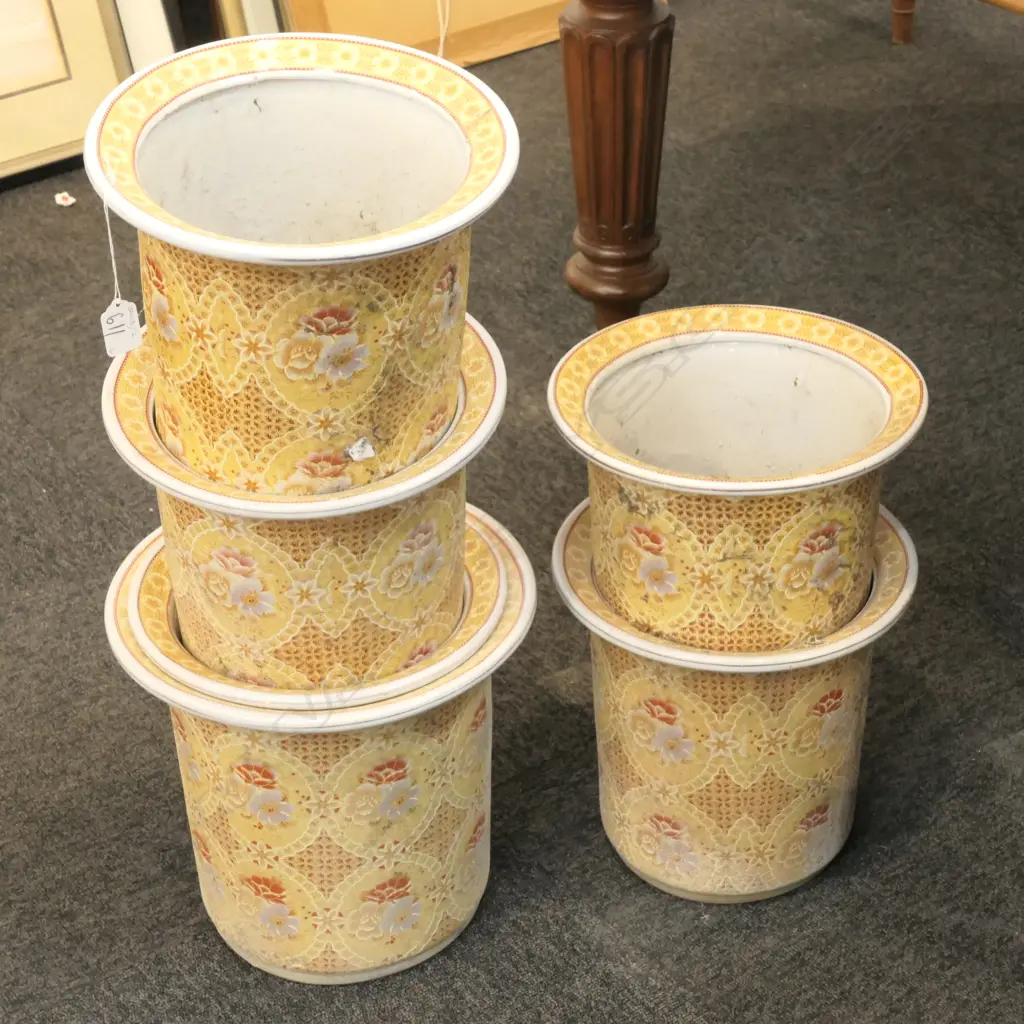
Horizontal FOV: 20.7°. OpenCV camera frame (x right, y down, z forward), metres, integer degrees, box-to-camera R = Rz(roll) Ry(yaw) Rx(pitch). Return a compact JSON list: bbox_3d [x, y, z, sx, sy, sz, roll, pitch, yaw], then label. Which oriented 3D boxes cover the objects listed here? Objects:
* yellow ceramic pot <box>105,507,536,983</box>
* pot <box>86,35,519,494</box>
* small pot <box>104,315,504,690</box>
[{"bbox_3d":[-0.143,0.188,2.222,0.330,0.305,0.330,-1,34,1],"label":"yellow ceramic pot"},{"bbox_3d":[-0.152,-0.154,2.077,0.312,0.292,0.312,1,38,-2],"label":"pot"},{"bbox_3d":[-0.147,0.024,2.115,0.291,0.278,0.291,-1,36,1],"label":"small pot"}]

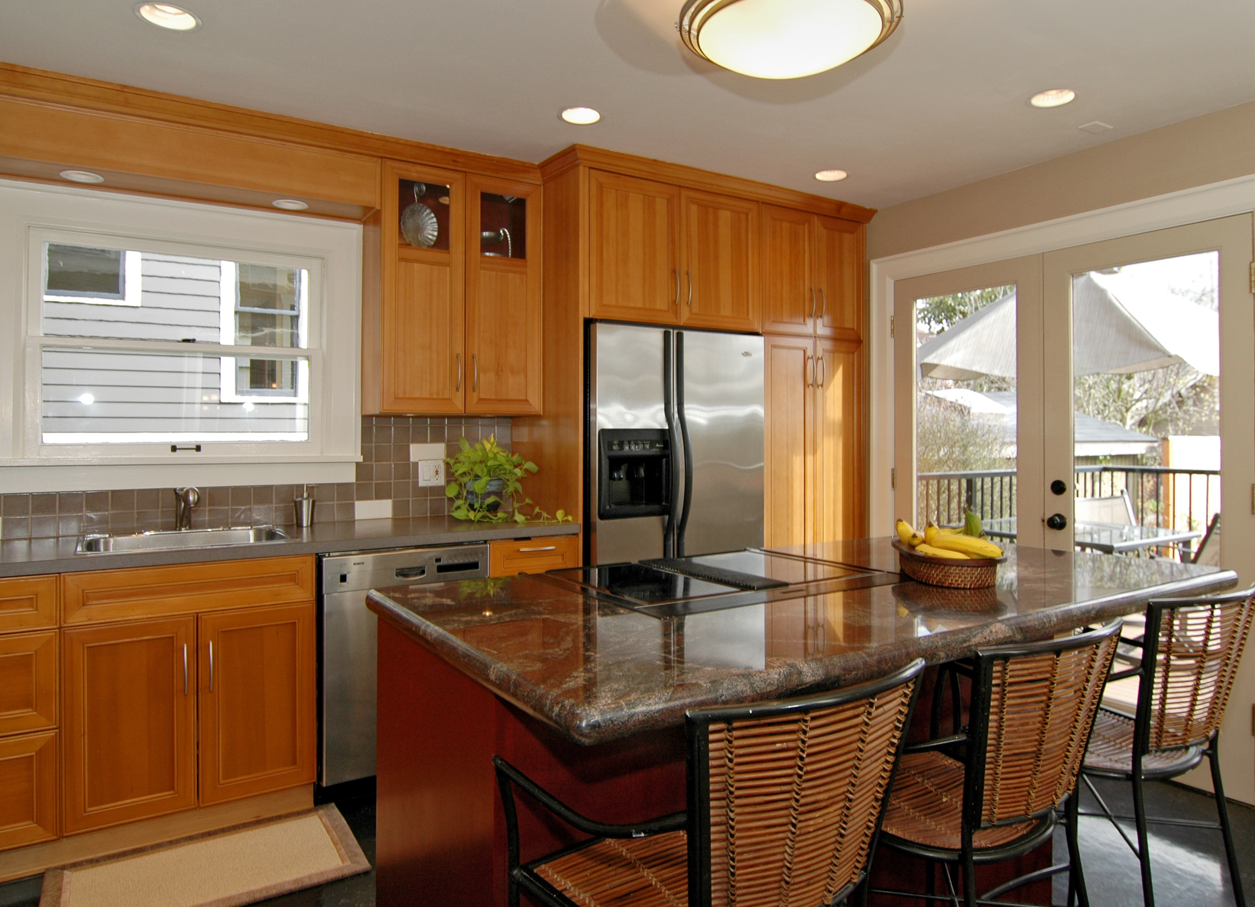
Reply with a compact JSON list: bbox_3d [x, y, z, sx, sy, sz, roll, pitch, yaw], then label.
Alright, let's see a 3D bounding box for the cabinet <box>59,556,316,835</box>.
[{"bbox_3d":[-1.512,0.724,2.759,0.706,0.774,0.629,-1,1,-32],"label":"cabinet"}]

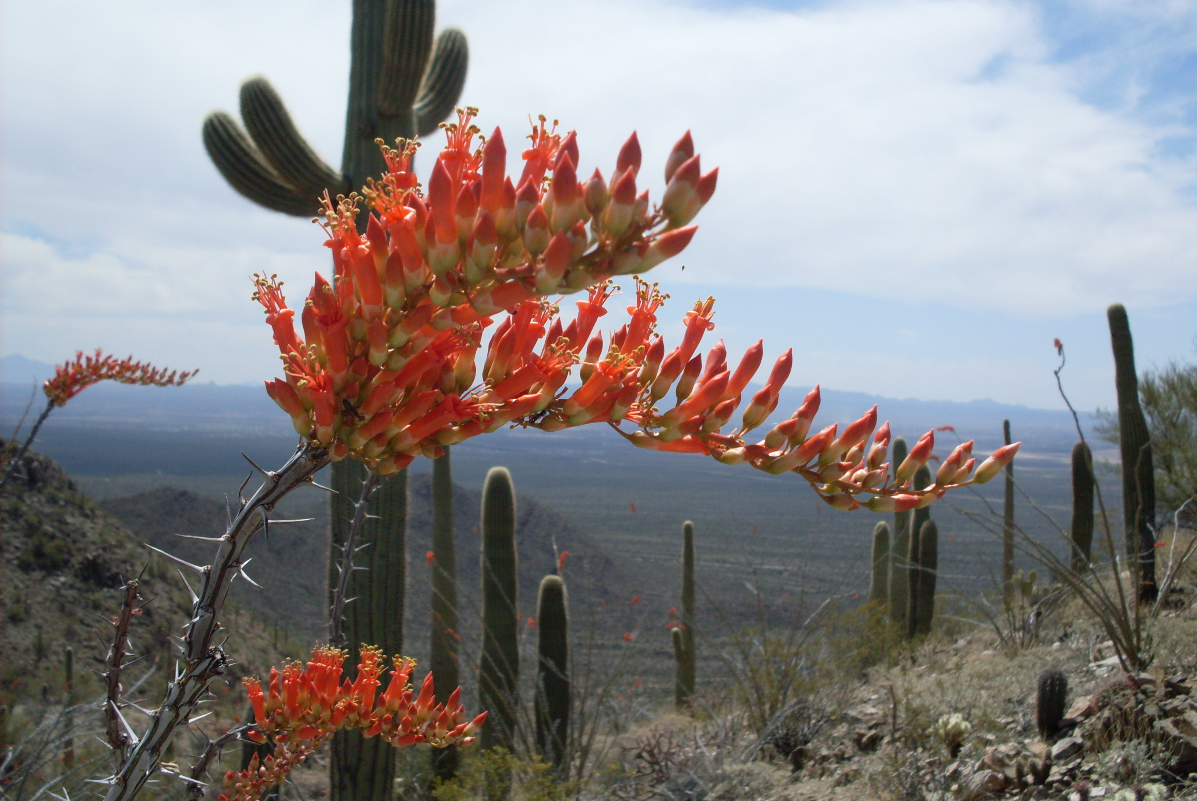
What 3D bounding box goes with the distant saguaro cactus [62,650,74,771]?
[{"bbox_3d":[-15.321,8.871,38.000,0.310,3.543,0.310,1,1,0],"label":"distant saguaro cactus"}]

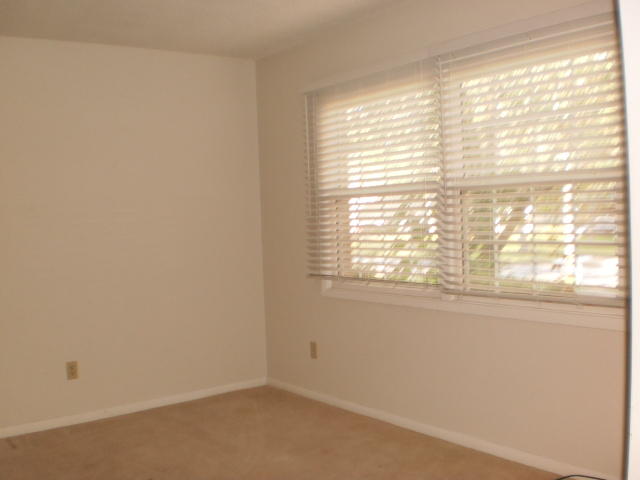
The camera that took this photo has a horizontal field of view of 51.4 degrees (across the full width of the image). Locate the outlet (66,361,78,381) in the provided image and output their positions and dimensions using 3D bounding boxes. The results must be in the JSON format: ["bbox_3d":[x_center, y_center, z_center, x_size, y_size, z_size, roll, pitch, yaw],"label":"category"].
[{"bbox_3d":[-1.532,0.809,4.120,0.072,0.115,0.012,-4,3,-38],"label":"outlet"}]

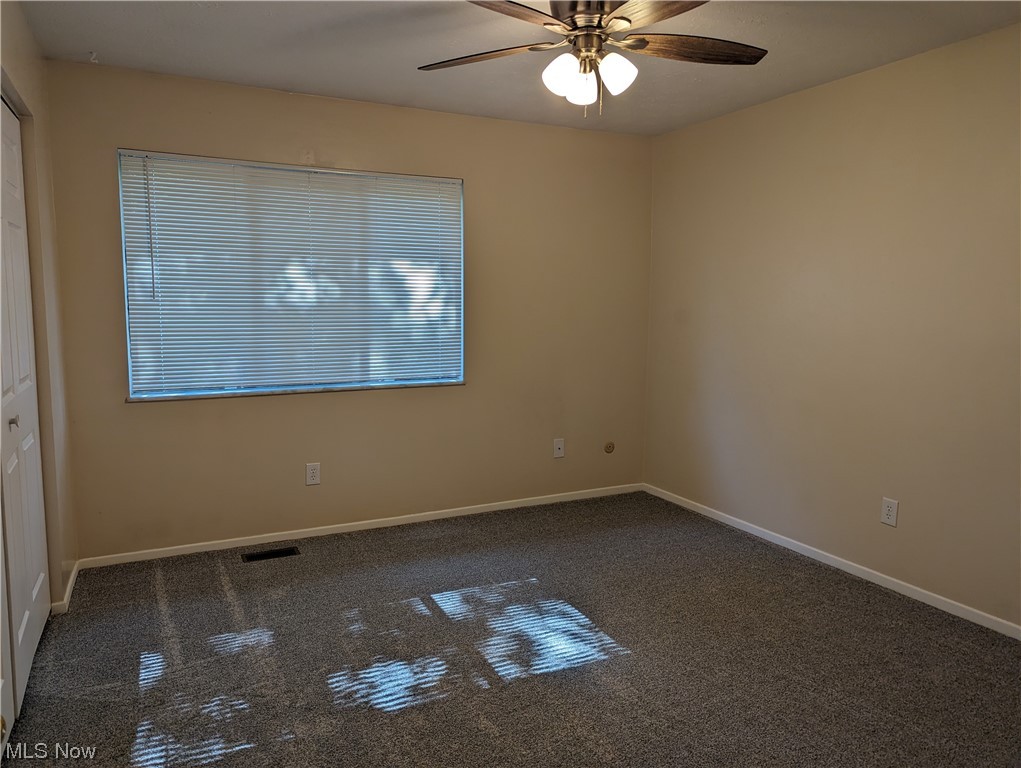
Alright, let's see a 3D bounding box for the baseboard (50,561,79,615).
[{"bbox_3d":[-2.050,0.928,3.267,0.065,0.058,0.539,-3,7,-26],"label":"baseboard"}]

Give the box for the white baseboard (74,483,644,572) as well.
[{"bbox_3d":[-0.598,0.818,4.290,3.473,0.058,0.016,-3,7,-26],"label":"white baseboard"}]

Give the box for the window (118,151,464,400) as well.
[{"bbox_3d":[-1.101,-0.566,3.900,1.803,1.220,0.080,-3,7,-26],"label":"window"}]

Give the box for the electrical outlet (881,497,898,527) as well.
[{"bbox_3d":[1.788,0.606,3.342,0.010,0.123,0.079,-3,7,-26],"label":"electrical outlet"}]

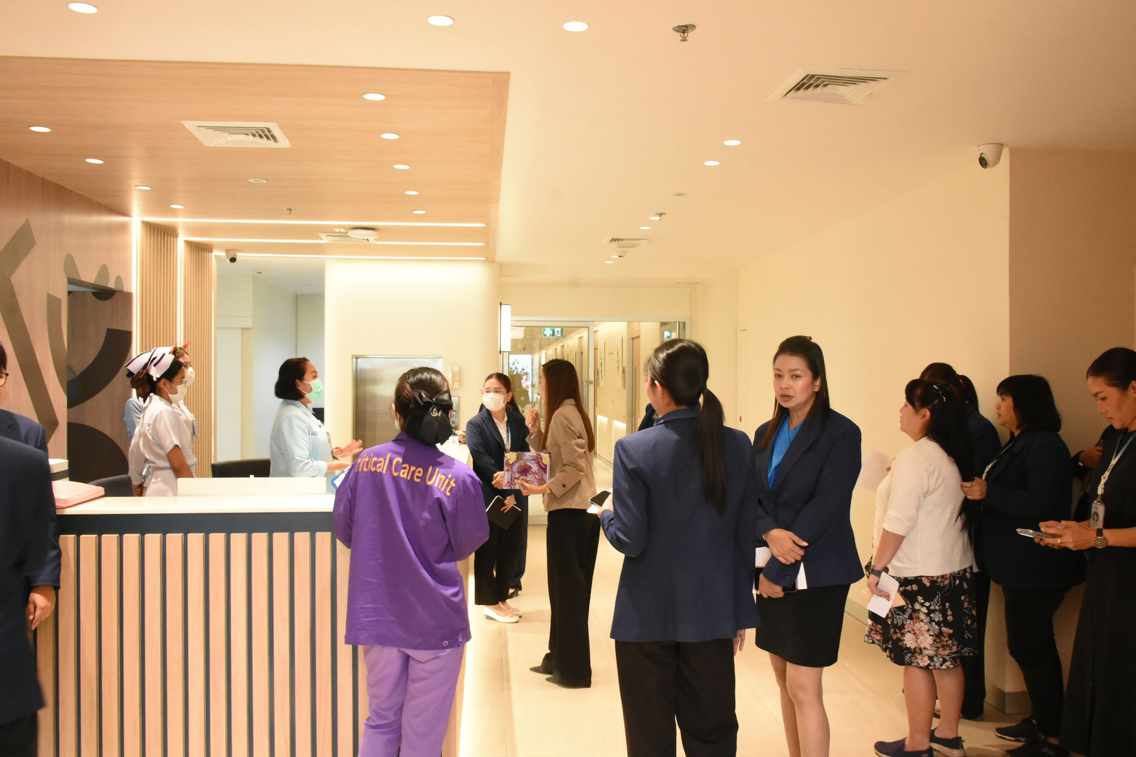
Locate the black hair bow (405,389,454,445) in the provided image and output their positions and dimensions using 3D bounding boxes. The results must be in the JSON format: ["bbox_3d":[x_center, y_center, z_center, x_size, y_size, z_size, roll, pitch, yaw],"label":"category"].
[{"bbox_3d":[-0.421,0.117,2.900,0.145,0.175,0.090,0,0,-26],"label":"black hair bow"}]

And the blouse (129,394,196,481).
[{"bbox_3d":[-2.178,0.321,5.100,0.340,0.500,0.420,0,0,-26],"label":"blouse"}]

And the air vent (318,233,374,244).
[{"bbox_3d":[-1.654,-1.051,7.100,0.390,0.030,0.390,0,0,-5],"label":"air vent"}]

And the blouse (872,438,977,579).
[{"bbox_3d":[1.442,0.517,3.840,0.360,0.560,0.450,0,0,20],"label":"blouse"}]

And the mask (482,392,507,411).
[{"bbox_3d":[-0.472,0.151,6.060,0.150,0.125,0.085,0,0,22],"label":"mask"}]

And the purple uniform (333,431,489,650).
[{"bbox_3d":[-0.491,0.501,2.950,0.470,0.680,0.350,0,0,-19],"label":"purple uniform"}]

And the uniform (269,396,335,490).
[{"bbox_3d":[-1.456,0.444,5.150,0.340,0.630,0.450,0,0,3],"label":"uniform"}]

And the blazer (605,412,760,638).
[{"bbox_3d":[0.344,0.441,2.900,0.460,0.690,0.320,0,0,-14],"label":"blazer"}]

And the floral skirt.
[{"bbox_3d":[1.442,0.949,3.860,0.400,0.450,0.430,0,0,26],"label":"floral skirt"}]

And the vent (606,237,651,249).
[{"bbox_3d":[0.467,-1.050,7.220,0.365,0.030,0.365,0,0,-5],"label":"vent"}]

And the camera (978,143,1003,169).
[{"bbox_3d":[1.892,-0.994,4.240,0.115,0.100,0.110,0,0,-6],"label":"camera"}]

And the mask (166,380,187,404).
[{"bbox_3d":[-2.223,0.084,5.400,0.090,0.130,0.140,0,0,-41],"label":"mask"}]

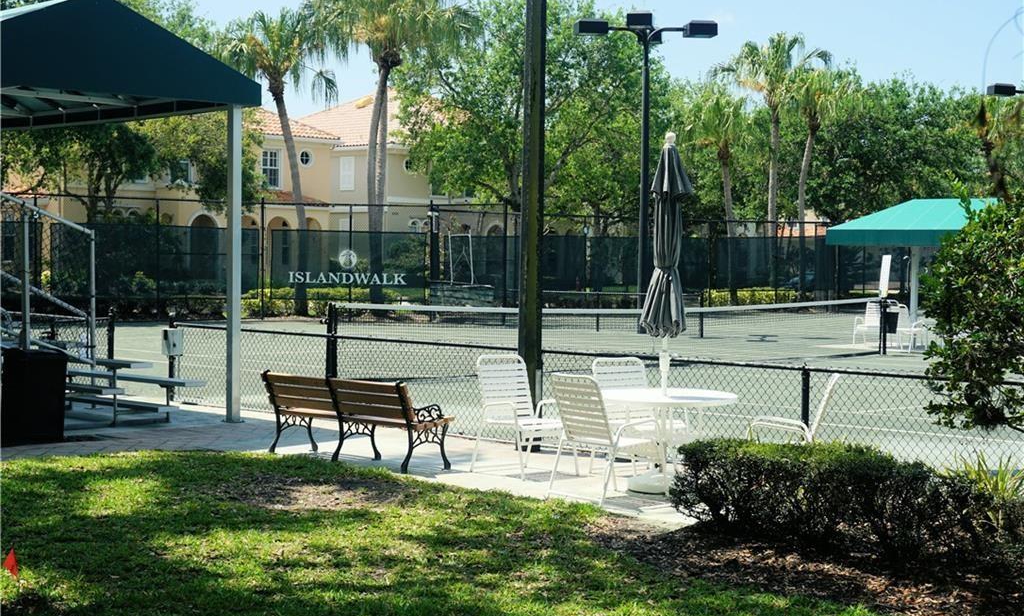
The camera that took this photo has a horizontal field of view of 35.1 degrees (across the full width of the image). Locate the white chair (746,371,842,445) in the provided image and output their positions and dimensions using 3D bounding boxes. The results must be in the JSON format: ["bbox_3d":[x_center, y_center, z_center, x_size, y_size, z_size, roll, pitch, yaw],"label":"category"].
[{"bbox_3d":[1.990,0.919,11.450,0.680,0.910,0.570,1,2,15],"label":"white chair"}]

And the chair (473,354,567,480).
[{"bbox_3d":[0.104,0.859,12.820,0.570,0.910,0.680,-1,2,-45],"label":"chair"}]

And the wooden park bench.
[{"bbox_3d":[-1.300,0.913,13.517,0.570,0.725,1.910,-1,2,-45],"label":"wooden park bench"}]

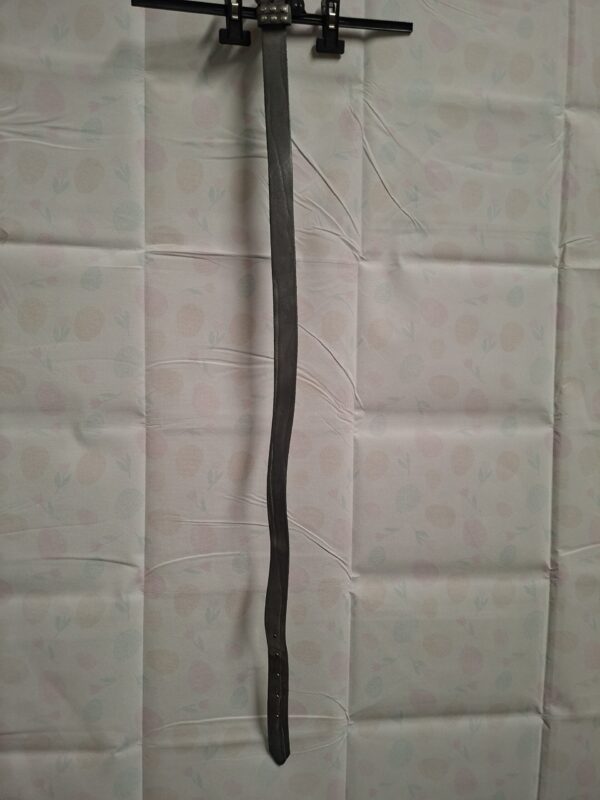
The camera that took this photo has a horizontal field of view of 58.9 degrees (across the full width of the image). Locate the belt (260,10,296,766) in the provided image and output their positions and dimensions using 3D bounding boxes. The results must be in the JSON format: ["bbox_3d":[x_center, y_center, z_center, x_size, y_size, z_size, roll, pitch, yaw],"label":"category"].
[{"bbox_3d":[-0.025,0.013,0.624,0.042,0.905,0.036,0,3,-7],"label":"belt"}]

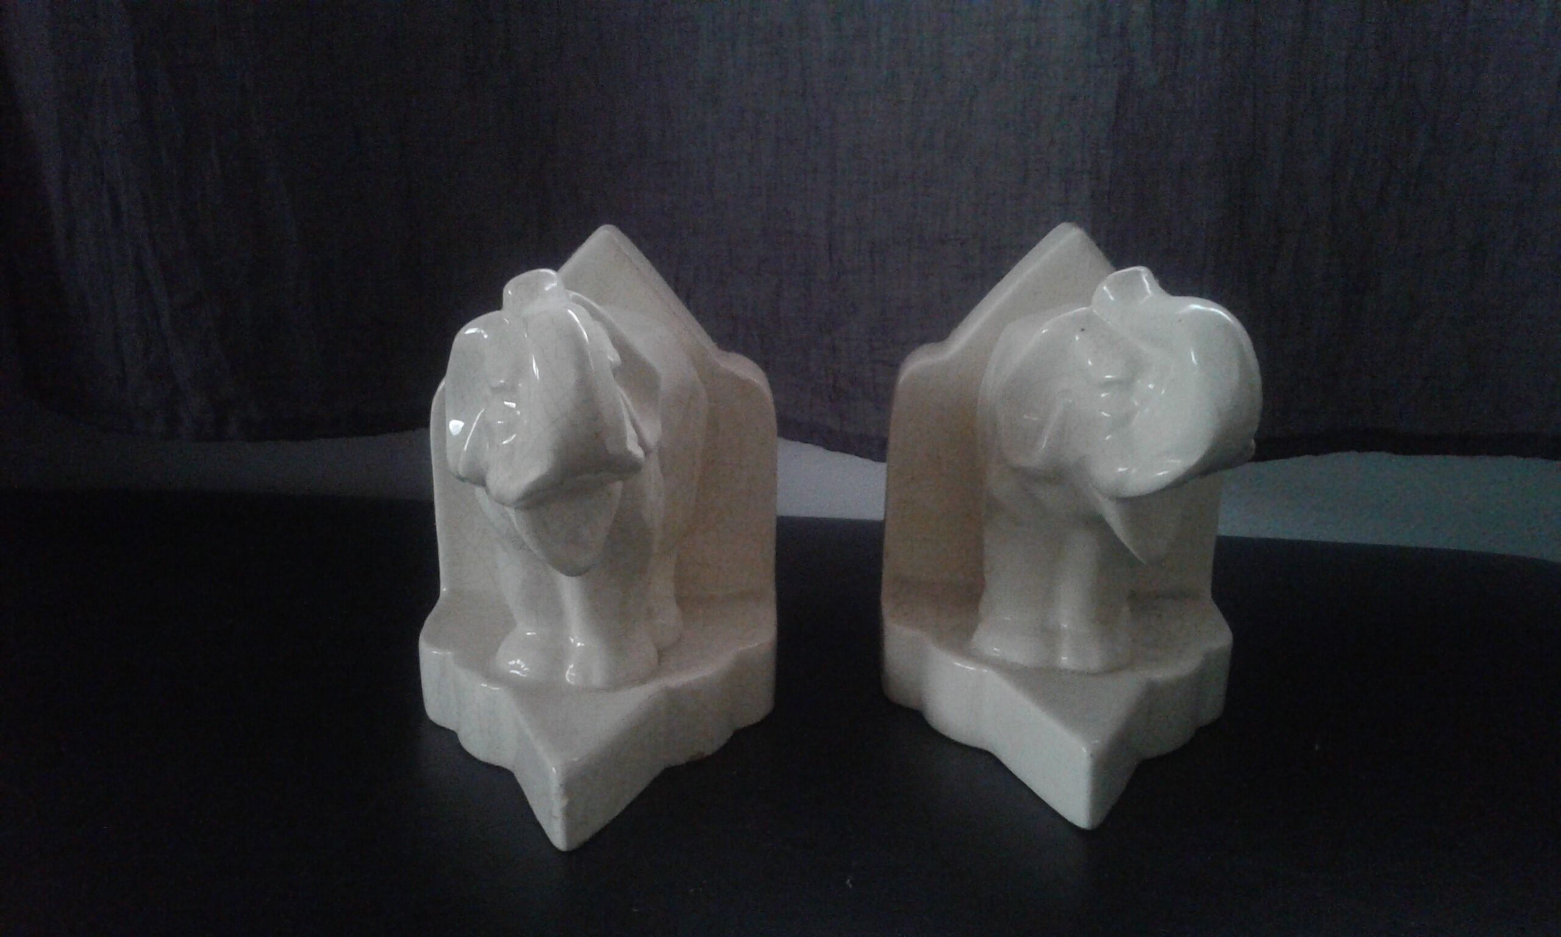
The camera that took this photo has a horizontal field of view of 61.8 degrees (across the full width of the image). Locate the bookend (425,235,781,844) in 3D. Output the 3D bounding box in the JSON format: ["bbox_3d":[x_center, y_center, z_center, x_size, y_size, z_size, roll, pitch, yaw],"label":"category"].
[{"bbox_3d":[-0.059,0.014,0.393,0.120,0.163,0.169,0,19,-1],"label":"bookend"}]

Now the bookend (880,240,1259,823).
[{"bbox_3d":[0.093,0.012,0.404,0.120,0.163,0.169,2,19,4],"label":"bookend"}]

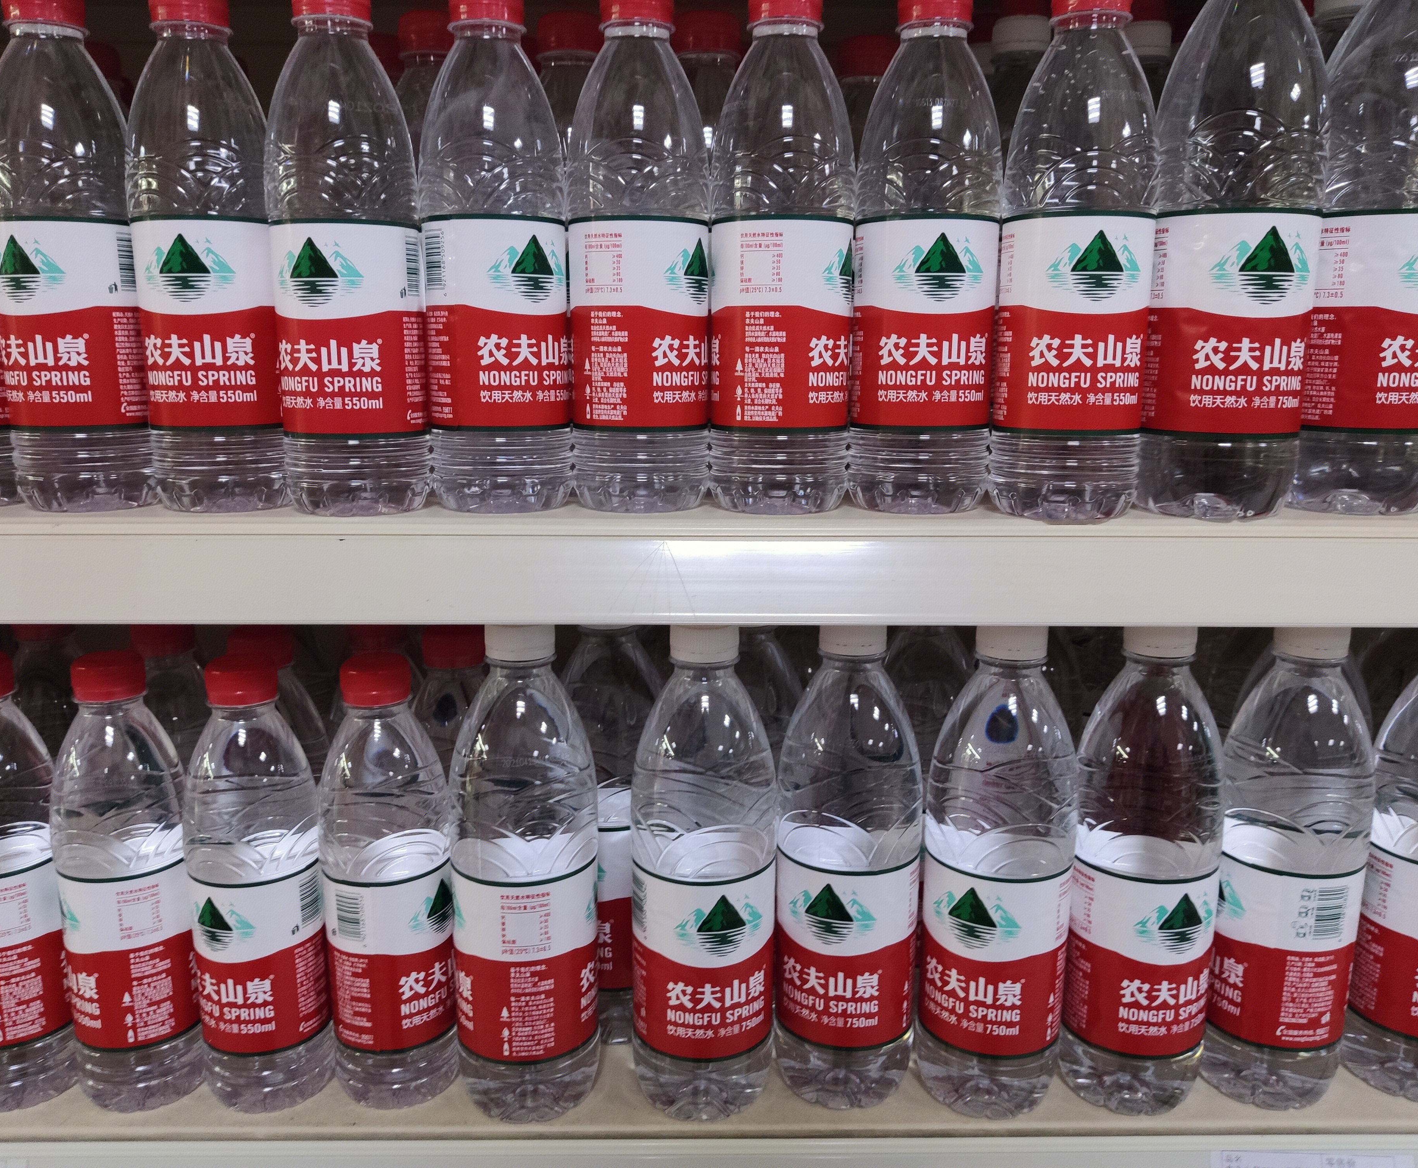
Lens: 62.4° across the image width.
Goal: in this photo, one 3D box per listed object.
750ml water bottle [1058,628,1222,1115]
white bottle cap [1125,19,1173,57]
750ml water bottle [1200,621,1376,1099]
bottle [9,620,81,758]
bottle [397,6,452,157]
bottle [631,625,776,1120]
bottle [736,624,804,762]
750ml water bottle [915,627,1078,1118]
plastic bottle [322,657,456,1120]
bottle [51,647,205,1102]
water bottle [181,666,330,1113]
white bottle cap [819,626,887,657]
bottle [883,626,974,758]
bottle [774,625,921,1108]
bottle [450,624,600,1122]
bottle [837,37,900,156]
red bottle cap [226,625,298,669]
[{"bbox_3d":[0.225,0.141,0.604,0.073,0.259,0.073,-2,12,-10],"label":"750ml water bottle"},{"bbox_3d":[0.255,-0.315,0.689,0.033,0.020,0.033,4,12,19],"label":"white bottle cap"},{"bbox_3d":[0.302,0.140,0.610,0.073,0.259,0.073,6,13,27],"label":"750ml water bottle"},{"bbox_3d":[-0.392,0.125,0.711,0.065,0.230,0.065,0,12,0],"label":"bottle"},{"bbox_3d":[-0.135,-0.163,0.591,0.064,0.233,0.064,-2,12,-12],"label":"bottle"},{"bbox_3d":[-0.002,0.140,0.584,0.071,0.254,0.071,0,12,0],"label":"bottle"},{"bbox_3d":[0.019,0.126,0.652,0.071,0.254,0.071,0,12,0],"label":"bottle"},{"bbox_3d":[0.149,0.141,0.603,0.073,0.259,0.073,8,14,33],"label":"750ml water bottle"},{"bbox_3d":[-0.166,0.153,0.606,0.064,0.234,0.064,1,11,7],"label":"plastic bottle"},{"bbox_3d":[-0.296,0.148,0.598,0.065,0.230,0.065,0,12,0],"label":"bottle"},{"bbox_3d":[-0.229,0.149,0.596,0.065,0.230,0.065,2,12,7],"label":"water bottle"},{"bbox_3d":[0.073,0.023,0.587,0.034,0.019,0.034,2,11,7],"label":"white bottle cap"},{"bbox_3d":[0.123,0.125,0.682,0.073,0.259,0.073,2,12,11],"label":"bottle"},{"bbox_3d":[0.071,0.138,0.593,0.071,0.254,0.071,0,12,0],"label":"bottle"},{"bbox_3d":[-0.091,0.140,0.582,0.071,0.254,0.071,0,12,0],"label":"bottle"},{"bbox_3d":[0.085,-0.172,0.642,0.065,0.230,0.065,0,12,0],"label":"bottle"},{"bbox_3d":[-0.247,0.035,0.643,0.033,0.018,0.033,-4,12,-21],"label":"red bottle cap"}]

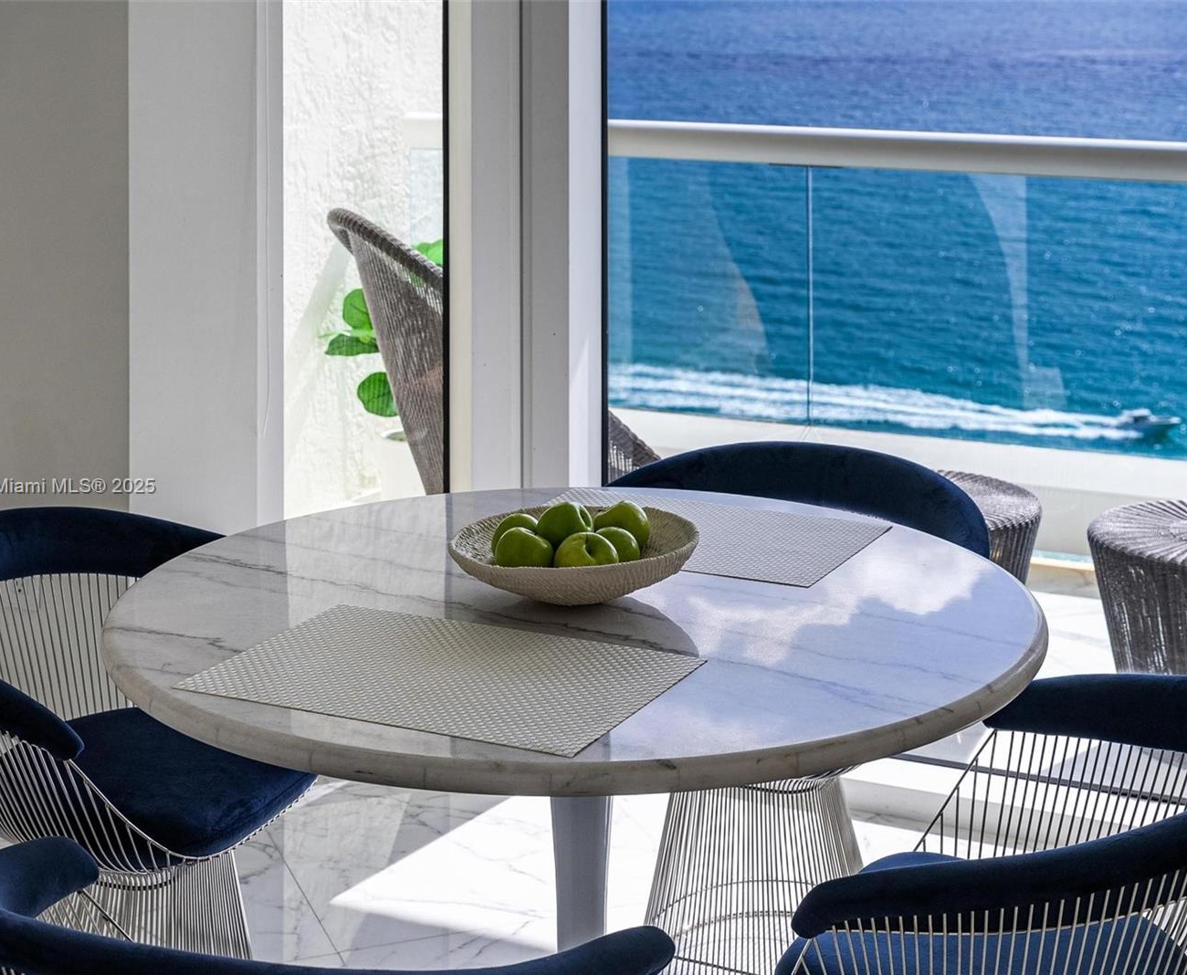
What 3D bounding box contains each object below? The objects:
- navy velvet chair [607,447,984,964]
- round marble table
[{"bbox_3d":[0.270,0.368,3.328,0.673,0.737,0.570,8,16,28],"label":"navy velvet chair"},{"bbox_3d":[-0.023,0.497,2.835,1.187,0.725,1.187,0,14,0],"label":"round marble table"}]

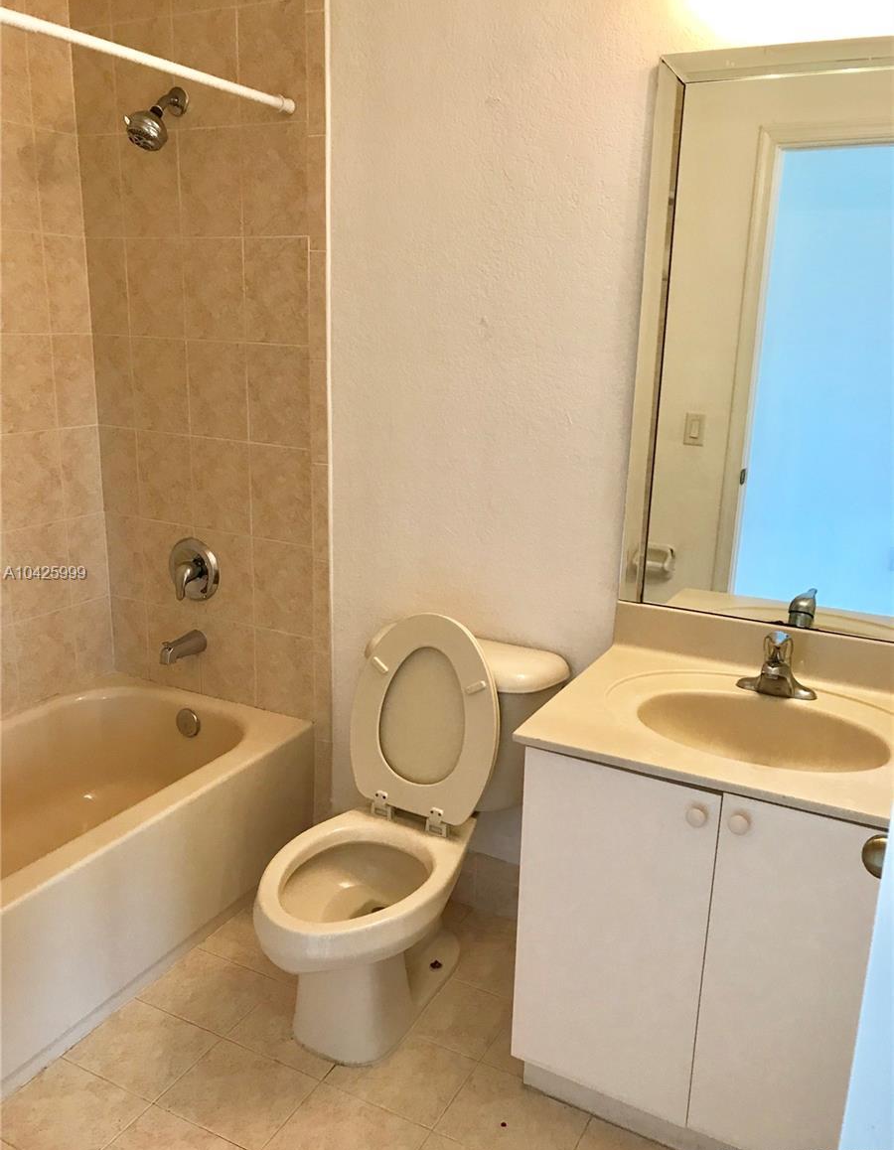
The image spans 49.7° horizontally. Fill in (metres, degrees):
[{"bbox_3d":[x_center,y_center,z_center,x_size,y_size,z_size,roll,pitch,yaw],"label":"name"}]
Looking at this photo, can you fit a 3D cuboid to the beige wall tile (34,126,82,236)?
[{"bbox_3d":[-1.032,-1.038,2.568,0.010,0.257,0.143,9,17,26],"label":"beige wall tile"}]

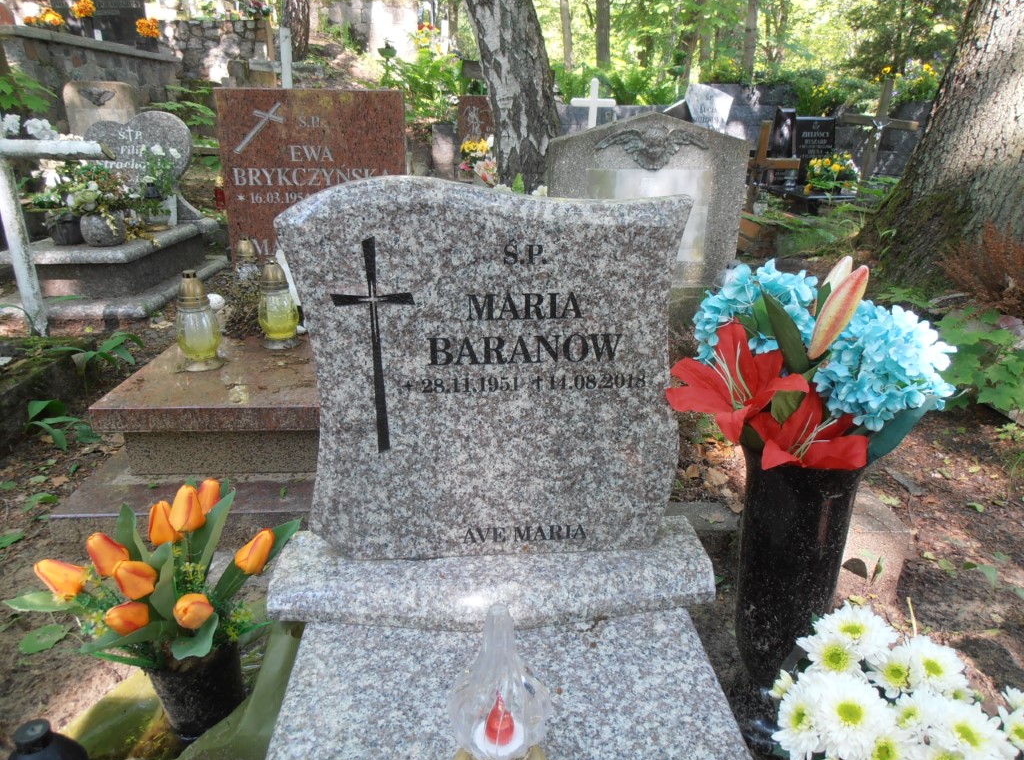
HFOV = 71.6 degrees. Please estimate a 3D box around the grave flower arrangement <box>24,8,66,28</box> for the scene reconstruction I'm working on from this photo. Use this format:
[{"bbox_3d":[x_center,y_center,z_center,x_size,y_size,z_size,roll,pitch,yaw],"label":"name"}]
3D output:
[{"bbox_3d":[-3.733,-2.893,5.681,0.340,0.180,0.240,-2,18,-5],"label":"grave flower arrangement"}]

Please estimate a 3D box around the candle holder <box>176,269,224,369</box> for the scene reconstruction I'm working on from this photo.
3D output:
[{"bbox_3d":[-0.767,-0.149,1.744,0.113,0.230,0.113,-1,17,0],"label":"candle holder"}]

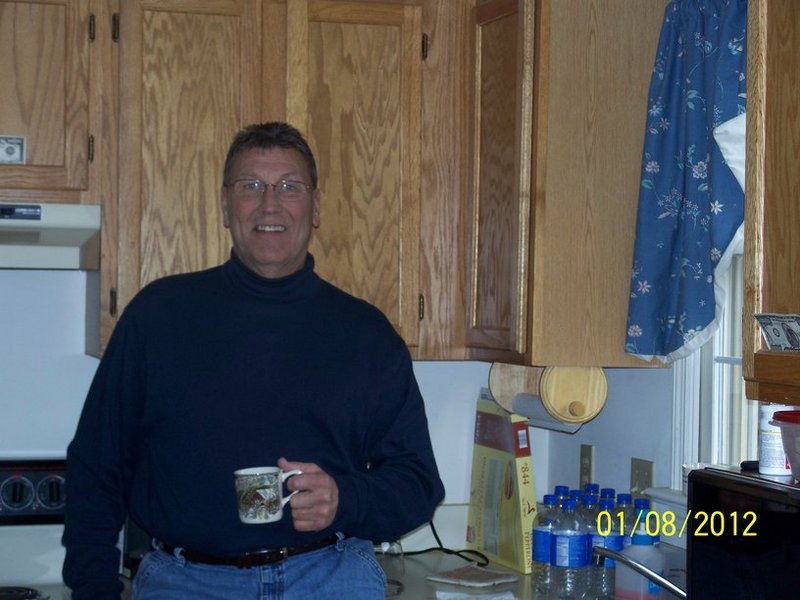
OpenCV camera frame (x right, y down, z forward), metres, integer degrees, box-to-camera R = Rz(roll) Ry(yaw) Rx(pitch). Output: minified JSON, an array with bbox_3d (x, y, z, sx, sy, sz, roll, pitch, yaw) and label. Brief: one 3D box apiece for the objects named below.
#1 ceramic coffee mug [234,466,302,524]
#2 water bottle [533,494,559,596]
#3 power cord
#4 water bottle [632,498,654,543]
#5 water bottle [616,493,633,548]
[{"bbox_3d":[-0.214,0.321,3.120,0.114,0.084,0.081,-3,4,6],"label":"ceramic coffee mug"},{"bbox_3d":[0.323,0.559,4.101,0.083,0.270,0.083,1,1,-18],"label":"water bottle"},{"bbox_3d":[0.142,0.640,4.984,0.220,0.095,0.250,1,1,-18],"label":"power cord"},{"bbox_3d":[0.516,0.563,4.051,0.083,0.270,0.083,1,1,-18],"label":"water bottle"},{"bbox_3d":[0.489,0.561,4.140,0.083,0.270,0.083,1,1,-18],"label":"water bottle"}]

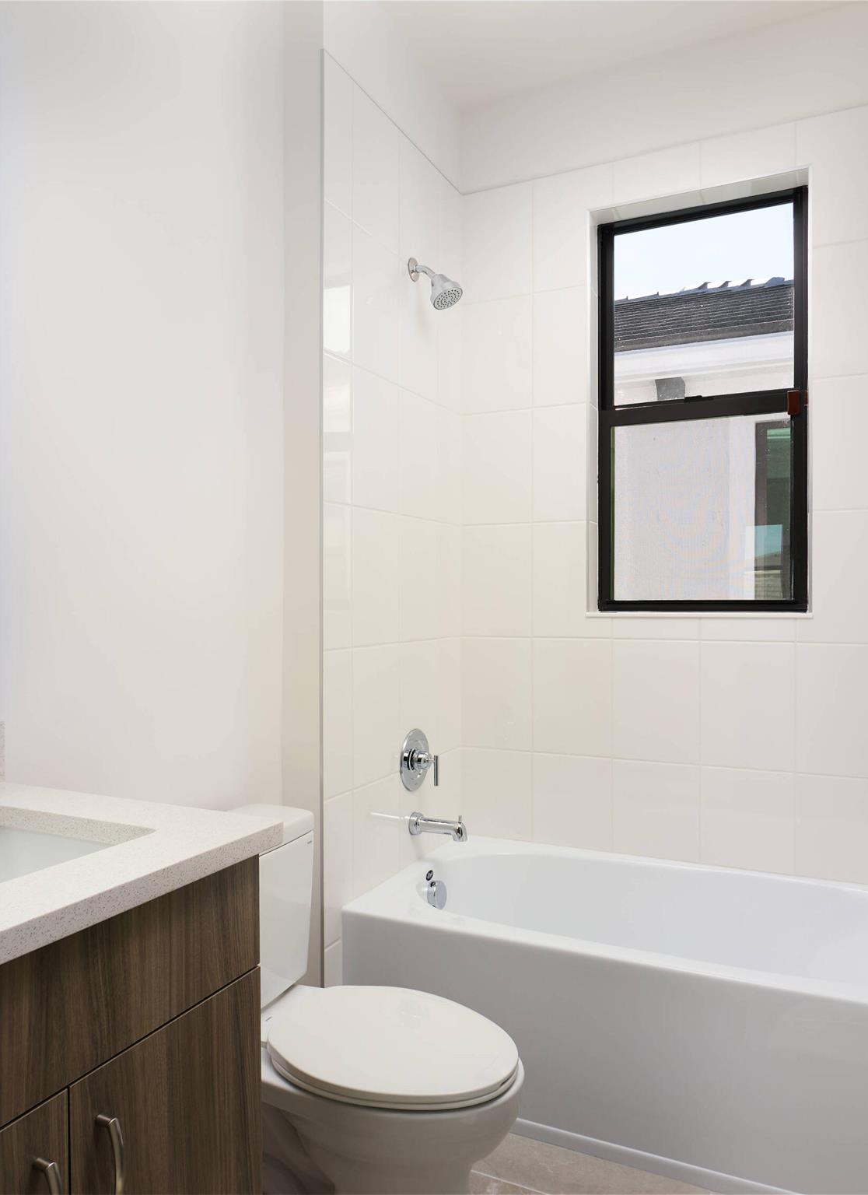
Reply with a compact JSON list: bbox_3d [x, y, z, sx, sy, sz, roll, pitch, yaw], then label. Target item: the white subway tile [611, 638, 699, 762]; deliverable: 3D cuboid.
[{"bbox_3d":[0.664,0.309,2.480,0.256,0.364,0.010,0,0,26],"label":"white subway tile"}]

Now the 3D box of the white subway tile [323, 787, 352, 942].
[{"bbox_3d":[-0.237,0.668,2.043,0.010,0.360,0.127,0,0,25],"label":"white subway tile"}]

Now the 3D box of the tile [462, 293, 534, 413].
[{"bbox_3d":[0.205,-0.782,2.696,0.246,0.364,0.010,0,0,26],"label":"tile"}]

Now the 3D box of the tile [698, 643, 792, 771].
[{"bbox_3d":[0.892,0.308,2.364,0.254,0.362,0.010,0,0,26],"label":"tile"}]

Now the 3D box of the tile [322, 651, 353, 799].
[{"bbox_3d":[-0.238,0.308,2.042,0.010,0.360,0.127,0,0,25],"label":"tile"}]

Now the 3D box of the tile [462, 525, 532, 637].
[{"bbox_3d":[0.206,-0.054,2.698,0.246,0.364,0.010,0,0,26],"label":"tile"}]

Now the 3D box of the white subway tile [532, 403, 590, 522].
[{"bbox_3d":[0.396,-0.414,2.575,0.182,0.360,0.010,0,0,25],"label":"white subway tile"}]

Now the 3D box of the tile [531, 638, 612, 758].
[{"bbox_3d":[0.433,0.309,2.590,0.256,0.364,0.010,0,0,26],"label":"tile"}]

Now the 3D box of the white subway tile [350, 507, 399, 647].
[{"bbox_3d":[-0.157,-0.055,2.231,0.010,0.362,0.256,0,0,26],"label":"white subway tile"}]

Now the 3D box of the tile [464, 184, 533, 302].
[{"bbox_3d":[0.204,-1.144,2.688,0.244,0.353,0.010,0,0,26],"label":"tile"}]

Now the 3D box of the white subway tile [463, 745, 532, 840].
[{"bbox_3d":[0.207,0.633,2.699,0.246,0.284,0.010,0,0,26],"label":"white subway tile"}]

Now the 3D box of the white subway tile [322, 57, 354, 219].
[{"bbox_3d":[-0.241,-1.142,2.052,0.010,0.353,0.129,0,0,26],"label":"white subway tile"}]

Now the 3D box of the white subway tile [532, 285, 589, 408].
[{"bbox_3d":[0.401,-0.782,2.603,0.186,0.364,0.010,0,0,26],"label":"white subway tile"}]

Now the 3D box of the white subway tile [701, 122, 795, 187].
[{"bbox_3d":[0.894,-1.261,2.366,0.256,0.131,0.010,0,0,26],"label":"white subway tile"}]

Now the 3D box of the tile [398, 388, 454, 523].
[{"bbox_3d":[-0.020,-0.415,2.496,0.010,0.361,0.376,0,0,26],"label":"tile"}]

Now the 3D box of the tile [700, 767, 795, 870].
[{"bbox_3d":[0.888,0.627,2.350,0.253,0.278,0.010,0,0,26],"label":"tile"}]

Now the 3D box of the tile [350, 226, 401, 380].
[{"bbox_3d":[-0.157,-0.774,2.209,0.010,0.361,0.256,0,0,26],"label":"tile"}]

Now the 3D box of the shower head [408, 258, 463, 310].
[{"bbox_3d":[0.010,-0.904,2.368,0.158,0.157,0.090,0,0,25],"label":"shower head"}]

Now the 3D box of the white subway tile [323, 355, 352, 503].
[{"bbox_3d":[-0.239,-0.412,2.038,0.010,0.361,0.129,0,0,26],"label":"white subway tile"}]

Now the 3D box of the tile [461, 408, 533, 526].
[{"bbox_3d":[0.205,-0.416,2.671,0.246,0.361,0.010,0,0,26],"label":"tile"}]

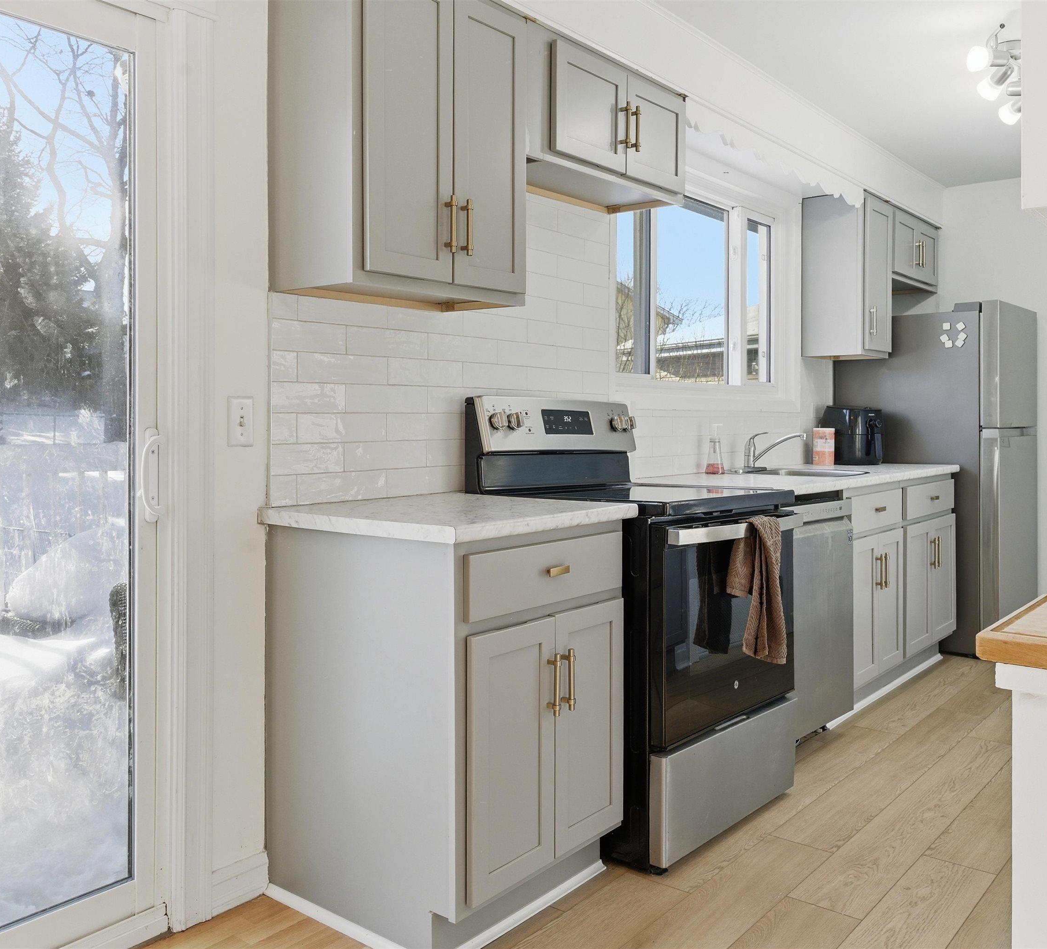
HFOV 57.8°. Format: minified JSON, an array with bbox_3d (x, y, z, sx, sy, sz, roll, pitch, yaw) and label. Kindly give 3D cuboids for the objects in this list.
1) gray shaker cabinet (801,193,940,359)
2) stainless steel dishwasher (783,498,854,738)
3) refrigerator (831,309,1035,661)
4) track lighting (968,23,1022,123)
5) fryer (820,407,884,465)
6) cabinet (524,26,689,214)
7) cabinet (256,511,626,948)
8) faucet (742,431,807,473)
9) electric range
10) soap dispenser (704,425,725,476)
[{"bbox_3d":[1.819,-0.952,4.883,0.320,0.744,1.112,2,4,40],"label":"gray shaker cabinet"},{"bbox_3d":[0.794,0.517,3.452,0.608,0.864,0.607,2,4,40],"label":"stainless steel dishwasher"},{"bbox_3d":[2.169,0.016,4.971,0.735,1.696,0.730,2,4,40],"label":"refrigerator"},{"bbox_3d":[1.737,-1.383,3.243,0.220,0.200,0.650,2,4,40],"label":"track lighting"},{"bbox_3d":[1.614,-0.189,4.648,0.260,0.280,0.330,-2,3,-32],"label":"fryer"},{"bbox_3d":[0.162,-1.051,2.907,0.317,0.329,0.793,2,4,40],"label":"cabinet"},{"bbox_3d":[-0.181,0.563,2.312,0.642,0.896,0.594,2,4,40],"label":"cabinet"},{"bbox_3d":[1.077,-0.099,4.058,0.230,0.166,0.180,2,4,40],"label":"faucet"},{"bbox_3d":[0.337,0.378,2.826,0.725,1.208,0.753,2,4,40],"label":"electric range"},{"bbox_3d":[0.771,-0.103,3.825,0.068,0.200,0.068,0,3,0],"label":"soap dispenser"}]

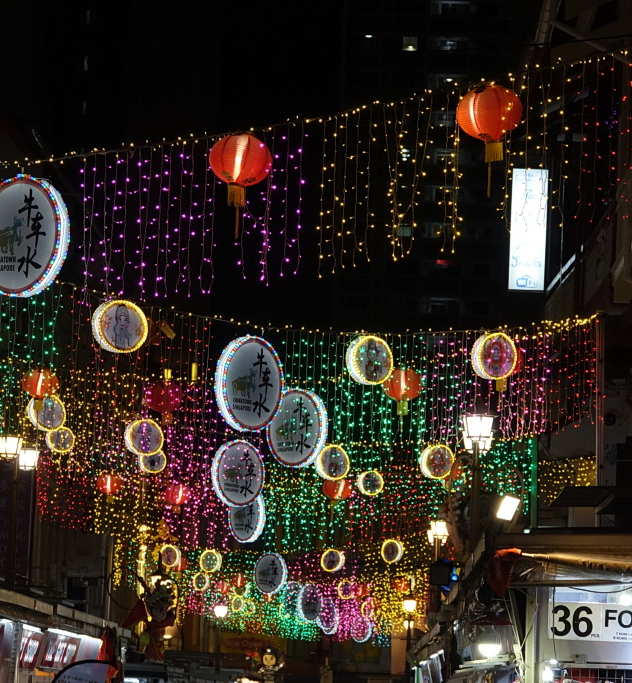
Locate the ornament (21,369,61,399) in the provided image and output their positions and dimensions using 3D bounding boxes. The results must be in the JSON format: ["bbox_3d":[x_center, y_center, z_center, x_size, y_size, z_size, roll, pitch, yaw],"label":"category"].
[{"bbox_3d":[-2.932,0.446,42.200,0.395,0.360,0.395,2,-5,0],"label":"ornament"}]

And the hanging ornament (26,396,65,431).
[{"bbox_3d":[-4.055,1.068,59.500,0.540,0.540,0.150,5,-7,-42],"label":"hanging ornament"}]

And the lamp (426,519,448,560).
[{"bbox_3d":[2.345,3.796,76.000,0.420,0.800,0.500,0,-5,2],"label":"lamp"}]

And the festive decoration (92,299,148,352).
[{"bbox_3d":[-2.236,-0.168,45.100,0.600,0.600,0.170,3,-6,-25],"label":"festive decoration"}]

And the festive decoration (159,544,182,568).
[{"bbox_3d":[-2.864,4.241,78.000,0.420,0.420,0.105,-3,-7,33],"label":"festive decoration"}]

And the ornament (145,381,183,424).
[{"bbox_3d":[-1.609,0.653,42.000,0.400,0.470,0.400,0,-5,0],"label":"ornament"}]

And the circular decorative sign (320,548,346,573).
[{"bbox_3d":[0.451,5.821,105.000,0.600,0.600,0.170,-3,-6,31],"label":"circular decorative sign"}]

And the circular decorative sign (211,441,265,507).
[{"bbox_3d":[-1.322,2.227,66.600,1.120,1.120,0.140,5,-8,-44],"label":"circular decorative sign"}]

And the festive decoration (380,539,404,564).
[{"bbox_3d":[1.441,3.960,74.500,0.420,0.420,0.105,-4,-7,39],"label":"festive decoration"}]

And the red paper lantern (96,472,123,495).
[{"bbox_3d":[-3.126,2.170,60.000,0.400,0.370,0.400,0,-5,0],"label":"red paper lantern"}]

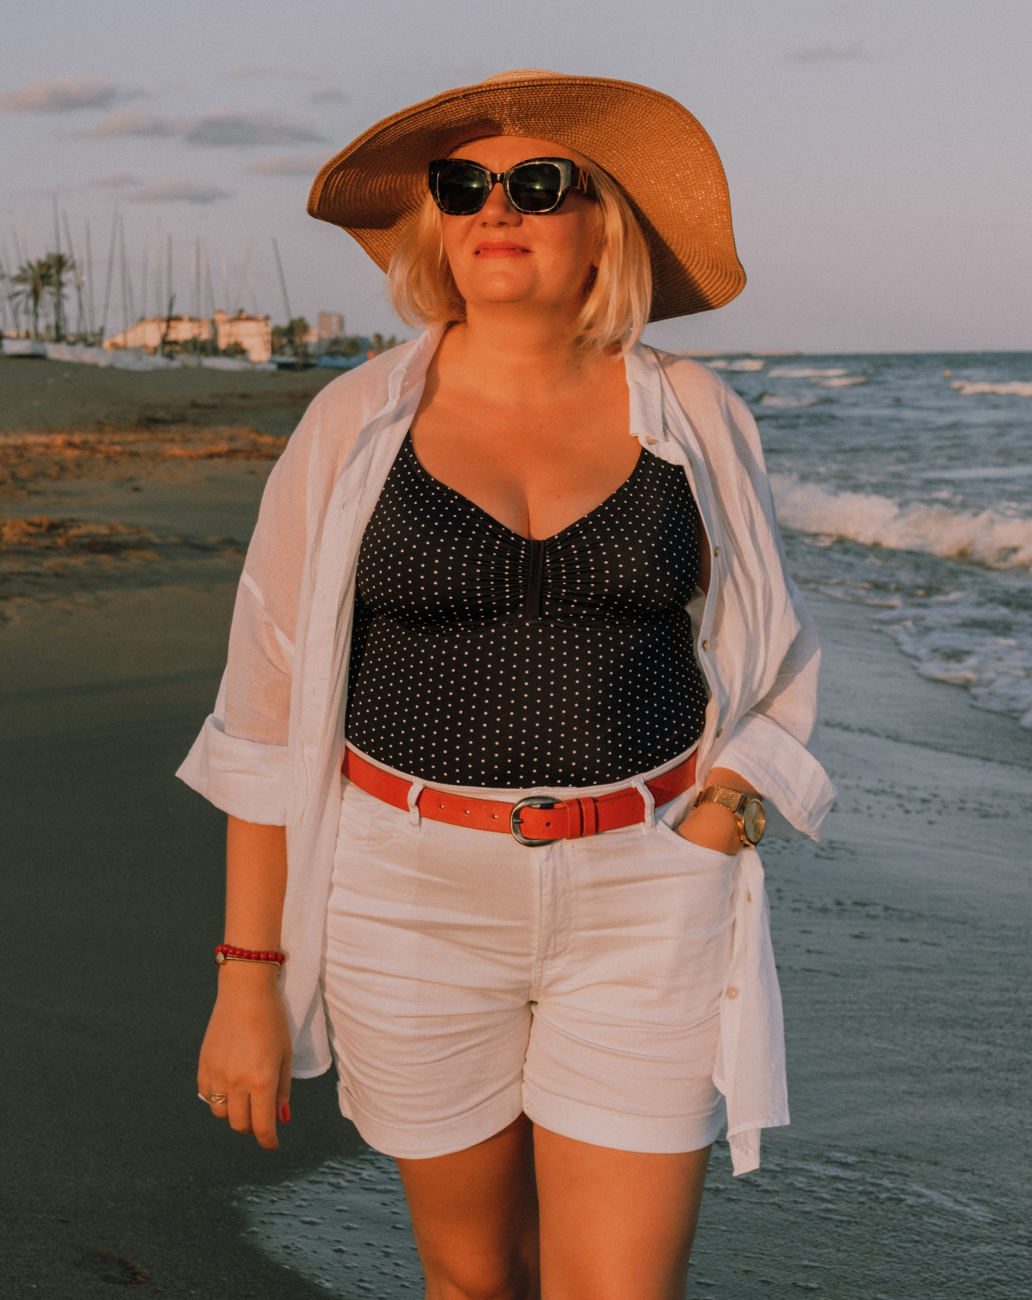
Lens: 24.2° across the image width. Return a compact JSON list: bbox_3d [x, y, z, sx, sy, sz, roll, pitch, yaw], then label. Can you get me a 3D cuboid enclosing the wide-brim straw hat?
[{"bbox_3d":[0.017,-0.455,2.320,0.420,0.160,0.410,2,-20,18],"label":"wide-brim straw hat"}]

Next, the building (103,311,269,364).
[{"bbox_3d":[-47.845,-45.500,350.000,24.500,7.800,12.000,-2,7,-11],"label":"building"}]

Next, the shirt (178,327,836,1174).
[{"bbox_3d":[-0.009,0.104,2.360,0.640,0.840,0.360,0,7,2],"label":"shirt"}]

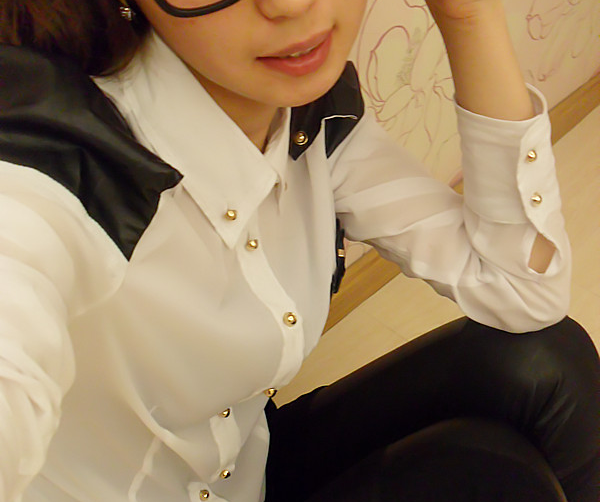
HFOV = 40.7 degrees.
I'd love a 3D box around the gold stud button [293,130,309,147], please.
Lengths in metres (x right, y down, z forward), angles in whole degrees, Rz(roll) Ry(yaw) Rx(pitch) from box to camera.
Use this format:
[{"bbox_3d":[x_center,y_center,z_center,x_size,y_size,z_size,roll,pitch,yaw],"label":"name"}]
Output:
[{"bbox_3d":[0.001,-0.073,0.527,0.010,0.010,0.006,2,-4,-3],"label":"gold stud button"}]

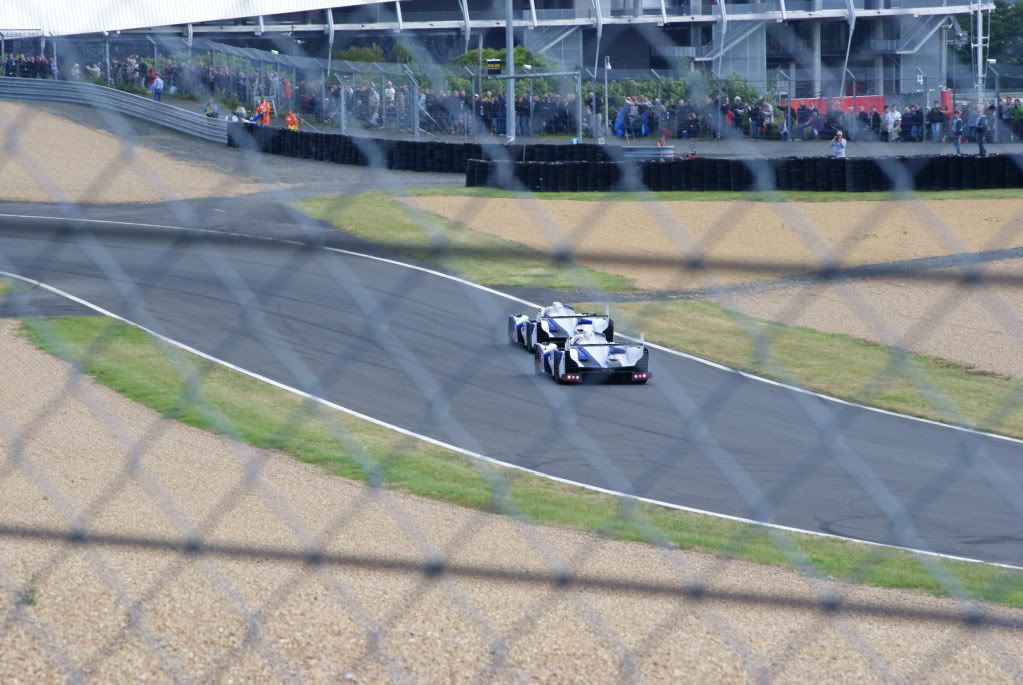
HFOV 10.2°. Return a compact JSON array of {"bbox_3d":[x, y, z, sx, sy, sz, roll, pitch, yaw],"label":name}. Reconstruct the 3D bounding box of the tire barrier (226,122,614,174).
[{"bbox_3d":[-6.000,-7.950,236.000,4.200,1.200,40.000,-1,3,-23],"label":"tire barrier"}]

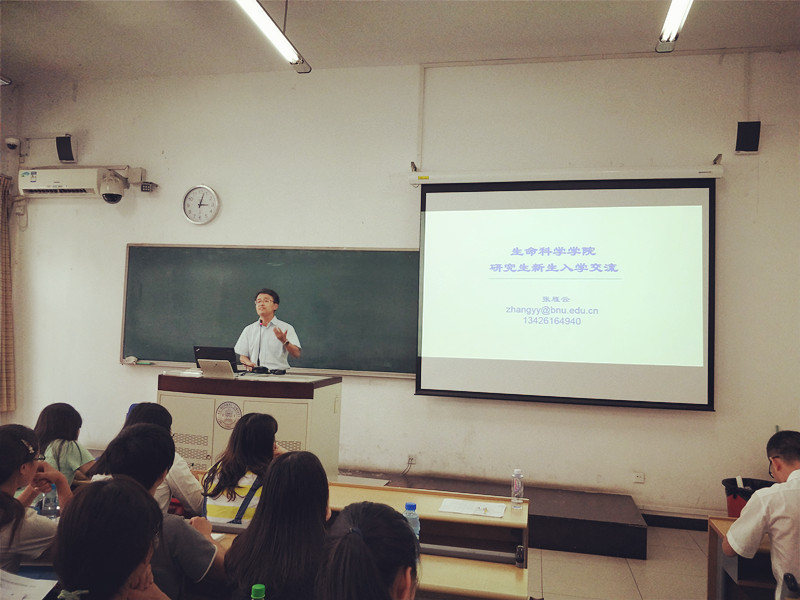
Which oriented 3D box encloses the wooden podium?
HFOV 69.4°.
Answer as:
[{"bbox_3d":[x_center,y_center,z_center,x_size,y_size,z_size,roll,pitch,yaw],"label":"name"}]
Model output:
[{"bbox_3d":[-1.148,1.143,4.483,1.202,1.111,0.657,1,-2,12],"label":"wooden podium"}]

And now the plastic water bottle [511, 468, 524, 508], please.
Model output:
[{"bbox_3d":[0.640,1.022,3.128,0.065,0.211,0.065,1,-2,12],"label":"plastic water bottle"}]

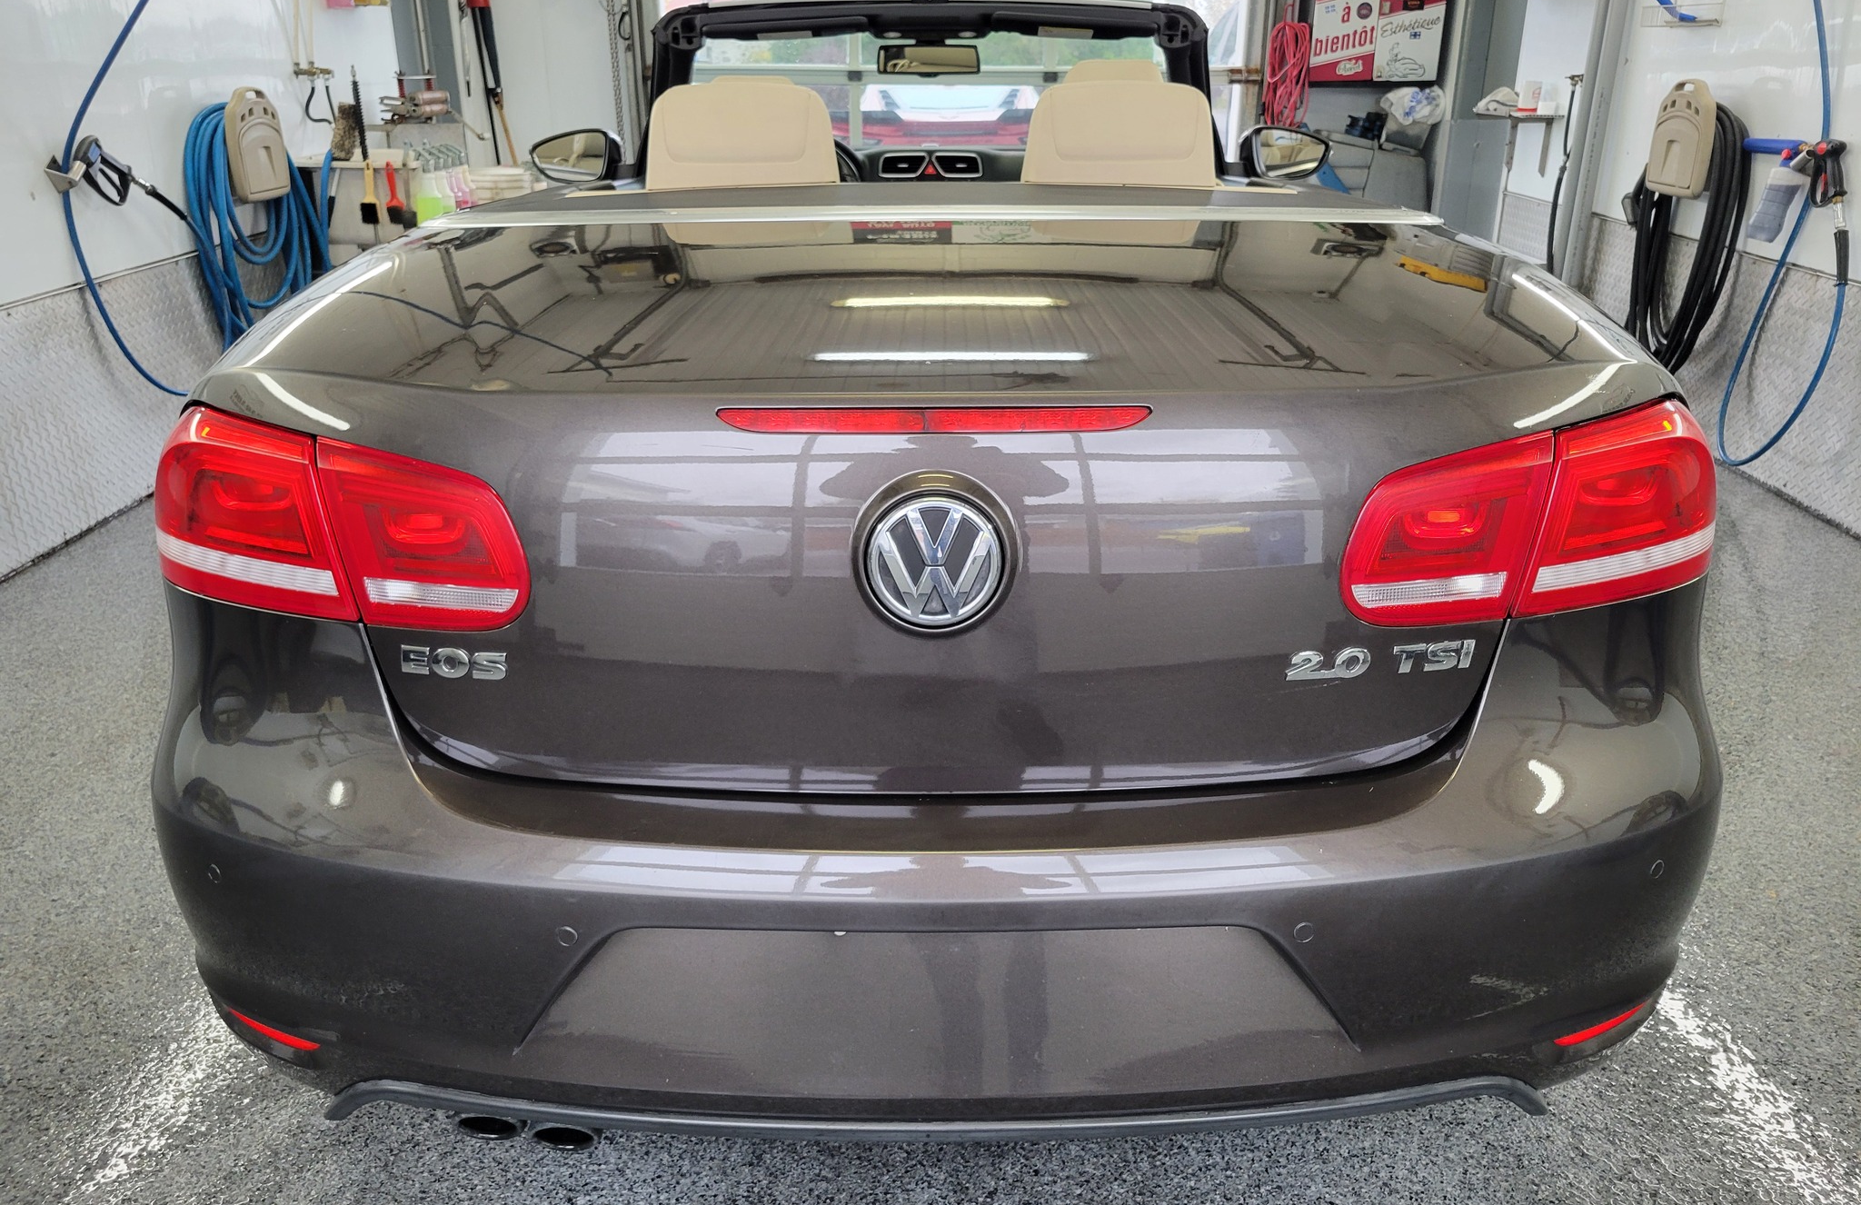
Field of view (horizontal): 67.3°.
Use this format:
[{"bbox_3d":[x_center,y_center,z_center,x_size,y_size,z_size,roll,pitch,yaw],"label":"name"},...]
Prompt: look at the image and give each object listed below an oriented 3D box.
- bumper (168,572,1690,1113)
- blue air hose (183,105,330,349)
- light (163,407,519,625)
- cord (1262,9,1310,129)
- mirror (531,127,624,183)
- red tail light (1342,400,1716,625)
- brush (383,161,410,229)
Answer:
[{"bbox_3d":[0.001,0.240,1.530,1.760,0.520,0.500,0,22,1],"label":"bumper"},{"bbox_3d":[-2.299,-1.260,4.855,0.210,0.860,0.570,0,22,0],"label":"blue air hose"},{"bbox_3d":[-0.633,-0.107,1.459,0.530,0.190,0.230,5,22,12],"label":"light"},{"bbox_3d":[1.594,-2.392,6.264,0.210,0.500,0.120,0,22,0],"label":"cord"},{"bbox_3d":[-0.893,-1.138,3.539,0.235,0.145,0.140,0,22,1],"label":"mirror"},{"bbox_3d":[0.631,-0.106,1.441,0.530,0.190,0.230,-5,22,-11],"label":"red tail light"},{"bbox_3d":[-2.071,-1.576,5.418,0.075,0.245,0.030,-6,23,-14],"label":"brush"}]

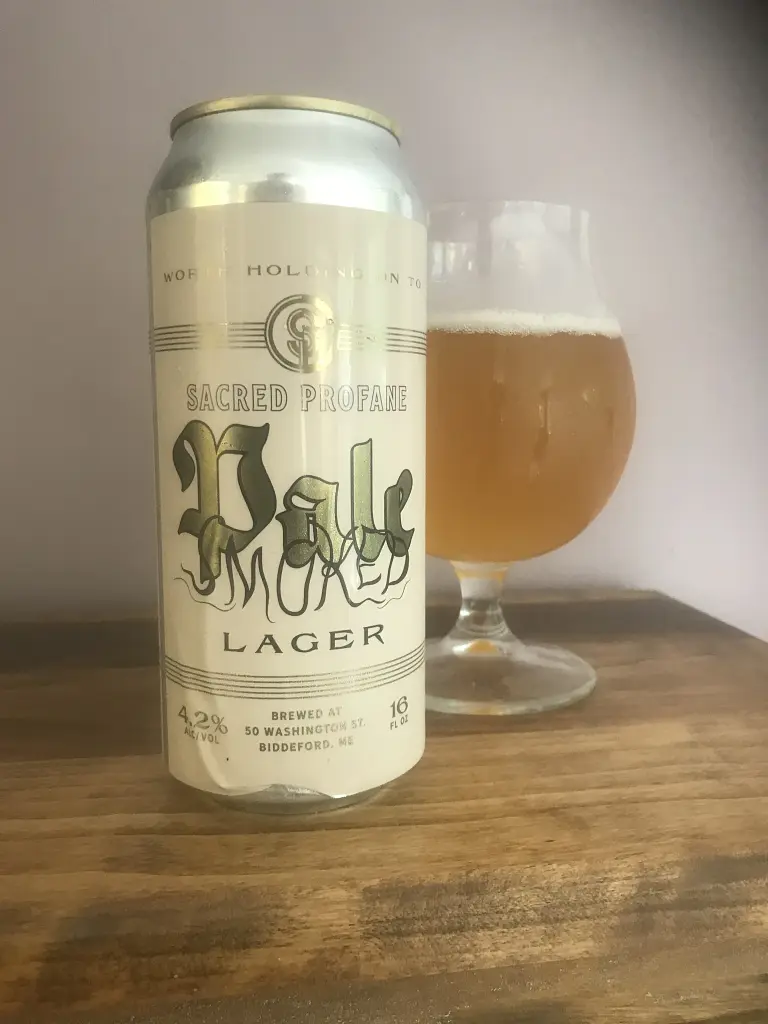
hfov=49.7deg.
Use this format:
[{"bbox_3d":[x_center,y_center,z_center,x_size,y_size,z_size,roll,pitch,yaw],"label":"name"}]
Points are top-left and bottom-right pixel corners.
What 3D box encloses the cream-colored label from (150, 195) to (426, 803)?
[{"bbox_3d":[-0.023,-0.003,0.207,0.067,0.127,0.067,-1,7,-10],"label":"cream-colored label"}]

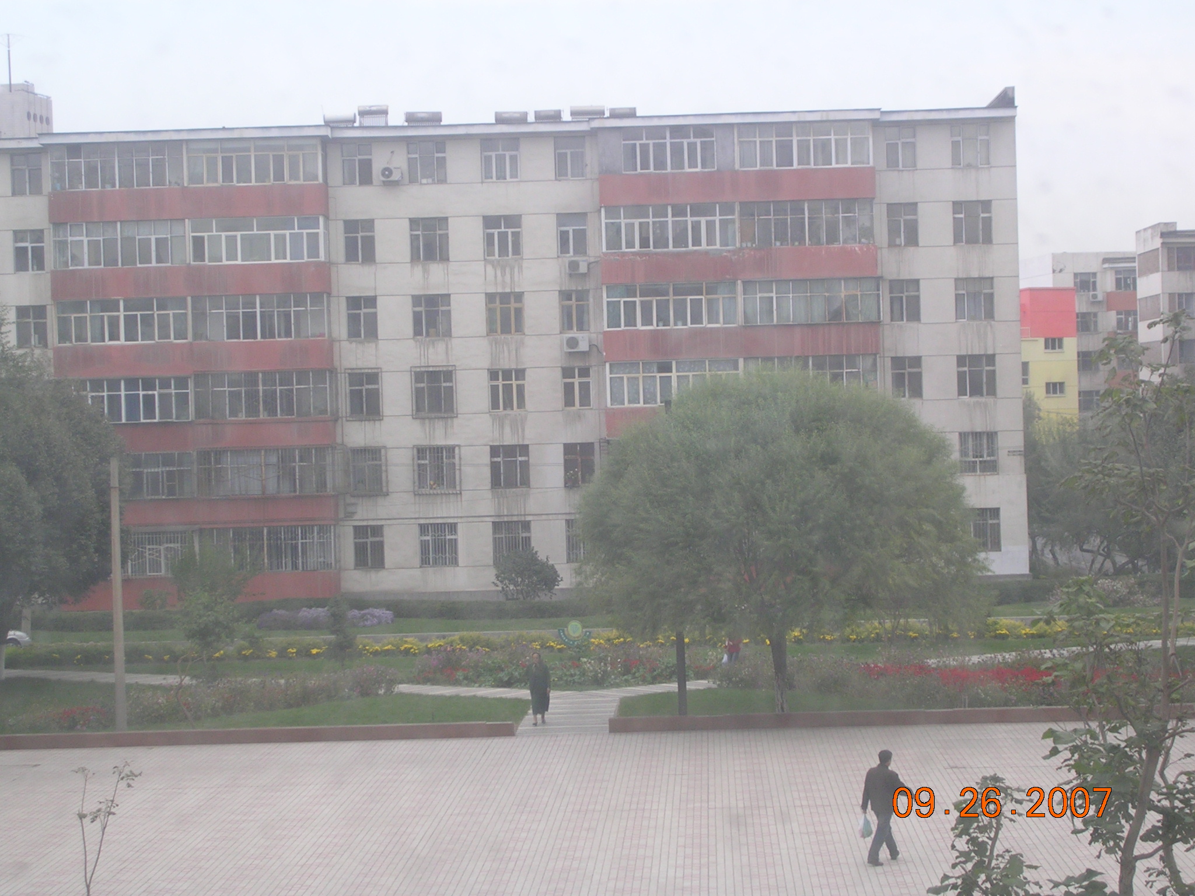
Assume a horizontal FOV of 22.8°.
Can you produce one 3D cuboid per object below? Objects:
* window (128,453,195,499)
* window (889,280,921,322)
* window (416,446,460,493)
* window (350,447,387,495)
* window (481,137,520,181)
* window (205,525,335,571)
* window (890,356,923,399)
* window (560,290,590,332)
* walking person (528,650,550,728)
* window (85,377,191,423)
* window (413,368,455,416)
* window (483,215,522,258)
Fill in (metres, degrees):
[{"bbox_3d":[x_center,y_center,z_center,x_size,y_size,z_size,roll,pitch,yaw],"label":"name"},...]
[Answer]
[{"bbox_3d":[-17.225,1.047,109.116,4.791,1.647,0.200,-2,0,0],"label":"window"},{"bbox_3d":[11.670,-5.568,112.562,1.169,1.607,0.150,-2,1,2],"label":"window"},{"bbox_3d":[-5.840,0.781,107.978,1.547,1.687,0.350,-2,1,1],"label":"window"},{"bbox_3d":[-8.655,0.881,112.109,1.360,1.759,0.300,-2,0,2],"label":"window"},{"bbox_3d":[-3.564,-10.589,108.970,1.362,1.503,0.150,-2,1,1],"label":"window"},{"bbox_3d":[-12.048,3.673,109.153,4.727,1.546,0.200,-2,0,0],"label":"window"},{"bbox_3d":[11.648,-2.670,111.738,1.151,1.548,0.200,-2,0,2],"label":"window"},{"bbox_3d":[-0.823,-5.021,108.990,1.020,1.479,0.150,-2,1,1],"label":"window"},{"bbox_3d":[-1.289,5.250,64.906,0.500,1.585,0.380,-1,1,15],"label":"walking person"},{"bbox_3d":[-17.224,-1.745,109.105,4.518,1.562,0.200,-2,0,0],"label":"window"},{"bbox_3d":[-6.182,-2.113,112.011,1.568,1.822,0.300,-2,0,2],"label":"window"},{"bbox_3d":[-3.579,-7.987,112.134,1.436,1.581,0.200,-2,0,2],"label":"window"}]

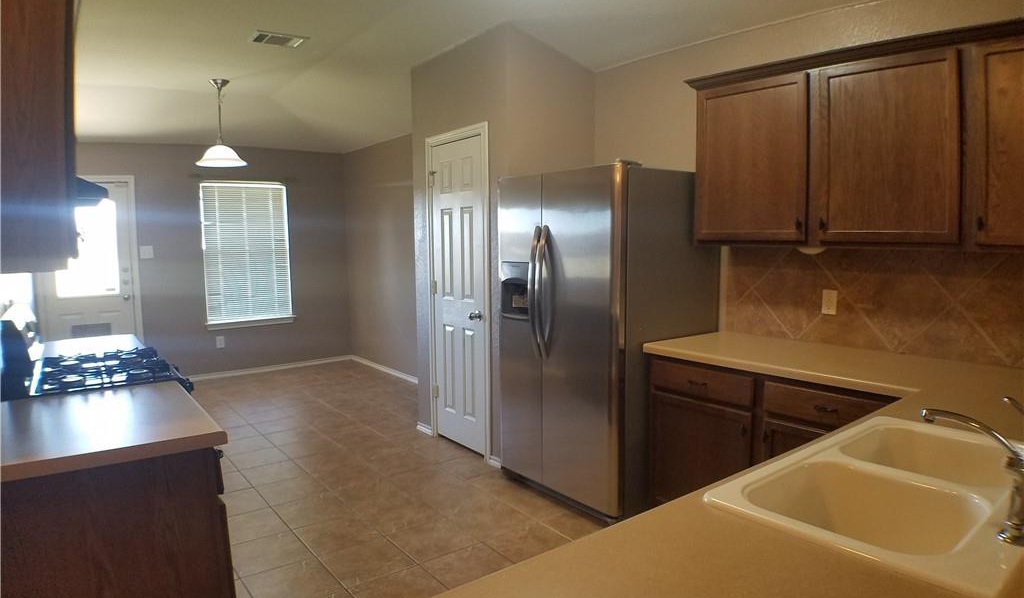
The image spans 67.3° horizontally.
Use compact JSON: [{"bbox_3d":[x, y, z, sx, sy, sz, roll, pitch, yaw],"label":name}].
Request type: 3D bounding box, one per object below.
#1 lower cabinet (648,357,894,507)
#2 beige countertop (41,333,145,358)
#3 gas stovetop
[{"bbox_3d":[1.174,0.697,3.101,0.600,0.880,1.100,-6,8,-38],"label":"lower cabinet"},{"bbox_3d":[-2.109,0.256,3.812,0.540,0.042,0.740,-4,6,-33],"label":"beige countertop"},{"bbox_3d":[-1.554,0.243,2.936,0.510,0.080,0.760,-5,8,-33],"label":"gas stovetop"}]

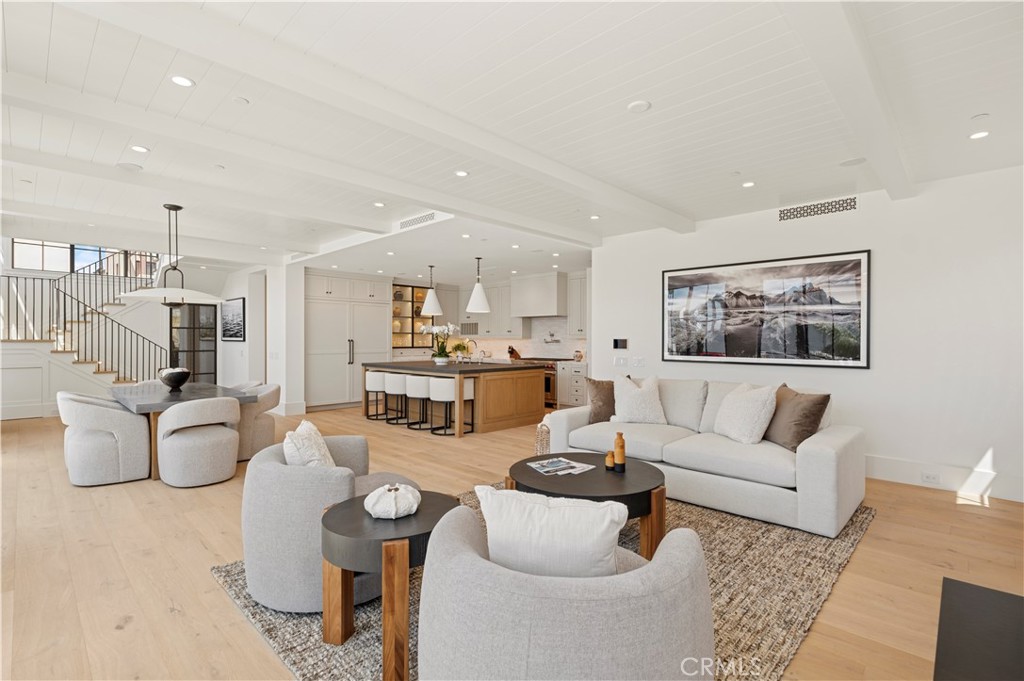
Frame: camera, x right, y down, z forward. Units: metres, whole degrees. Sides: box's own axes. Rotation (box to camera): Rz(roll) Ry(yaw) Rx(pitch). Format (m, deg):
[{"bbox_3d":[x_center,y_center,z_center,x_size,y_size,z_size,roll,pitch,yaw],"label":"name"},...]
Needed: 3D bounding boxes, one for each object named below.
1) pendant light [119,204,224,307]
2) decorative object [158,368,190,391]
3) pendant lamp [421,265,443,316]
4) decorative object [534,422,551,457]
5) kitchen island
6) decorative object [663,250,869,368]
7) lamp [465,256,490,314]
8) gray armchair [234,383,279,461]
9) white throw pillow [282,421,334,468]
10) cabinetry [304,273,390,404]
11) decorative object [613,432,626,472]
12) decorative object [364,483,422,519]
[{"bbox_3d":[-3.817,-0.940,5.120,0.970,1.130,0.970,0,0,44],"label":"pendant light"},{"bbox_3d":[-3.793,0.449,5.143,0.360,0.260,0.360,0,0,44],"label":"decorative object"},{"bbox_3d":[-1.457,-0.909,8.270,0.400,0.910,0.400,0,0,0],"label":"pendant lamp"},{"bbox_3d":[0.496,1.144,5.183,0.360,0.400,0.360,0,0,44],"label":"decorative object"},{"bbox_3d":[-1.044,0.888,7.840,2.680,0.930,1.860,0,0,44],"label":"kitchen island"},{"bbox_3d":[2.749,-0.310,5.201,2.140,1.170,0.045,0,0,44],"label":"decorative object"},{"bbox_3d":[-0.535,-0.885,7.354,0.395,0.880,0.395,0,0,0],"label":"lamp"},{"bbox_3d":[-3.051,0.935,5.337,0.630,0.800,0.650,0,0,44],"label":"gray armchair"},{"bbox_3d":[-1.140,0.695,2.640,0.180,0.430,0.440,-22,5,-12],"label":"white throw pillow"},{"bbox_3d":[-3.378,0.032,9.137,0.650,2.560,1.760,0,0,44],"label":"cabinetry"},{"bbox_3d":[0.742,0.765,3.109,0.075,0.260,0.075,0,0,44],"label":"decorative object"},{"bbox_3d":[-0.525,0.690,2.000,0.250,0.125,0.250,0,0,0],"label":"decorative object"}]

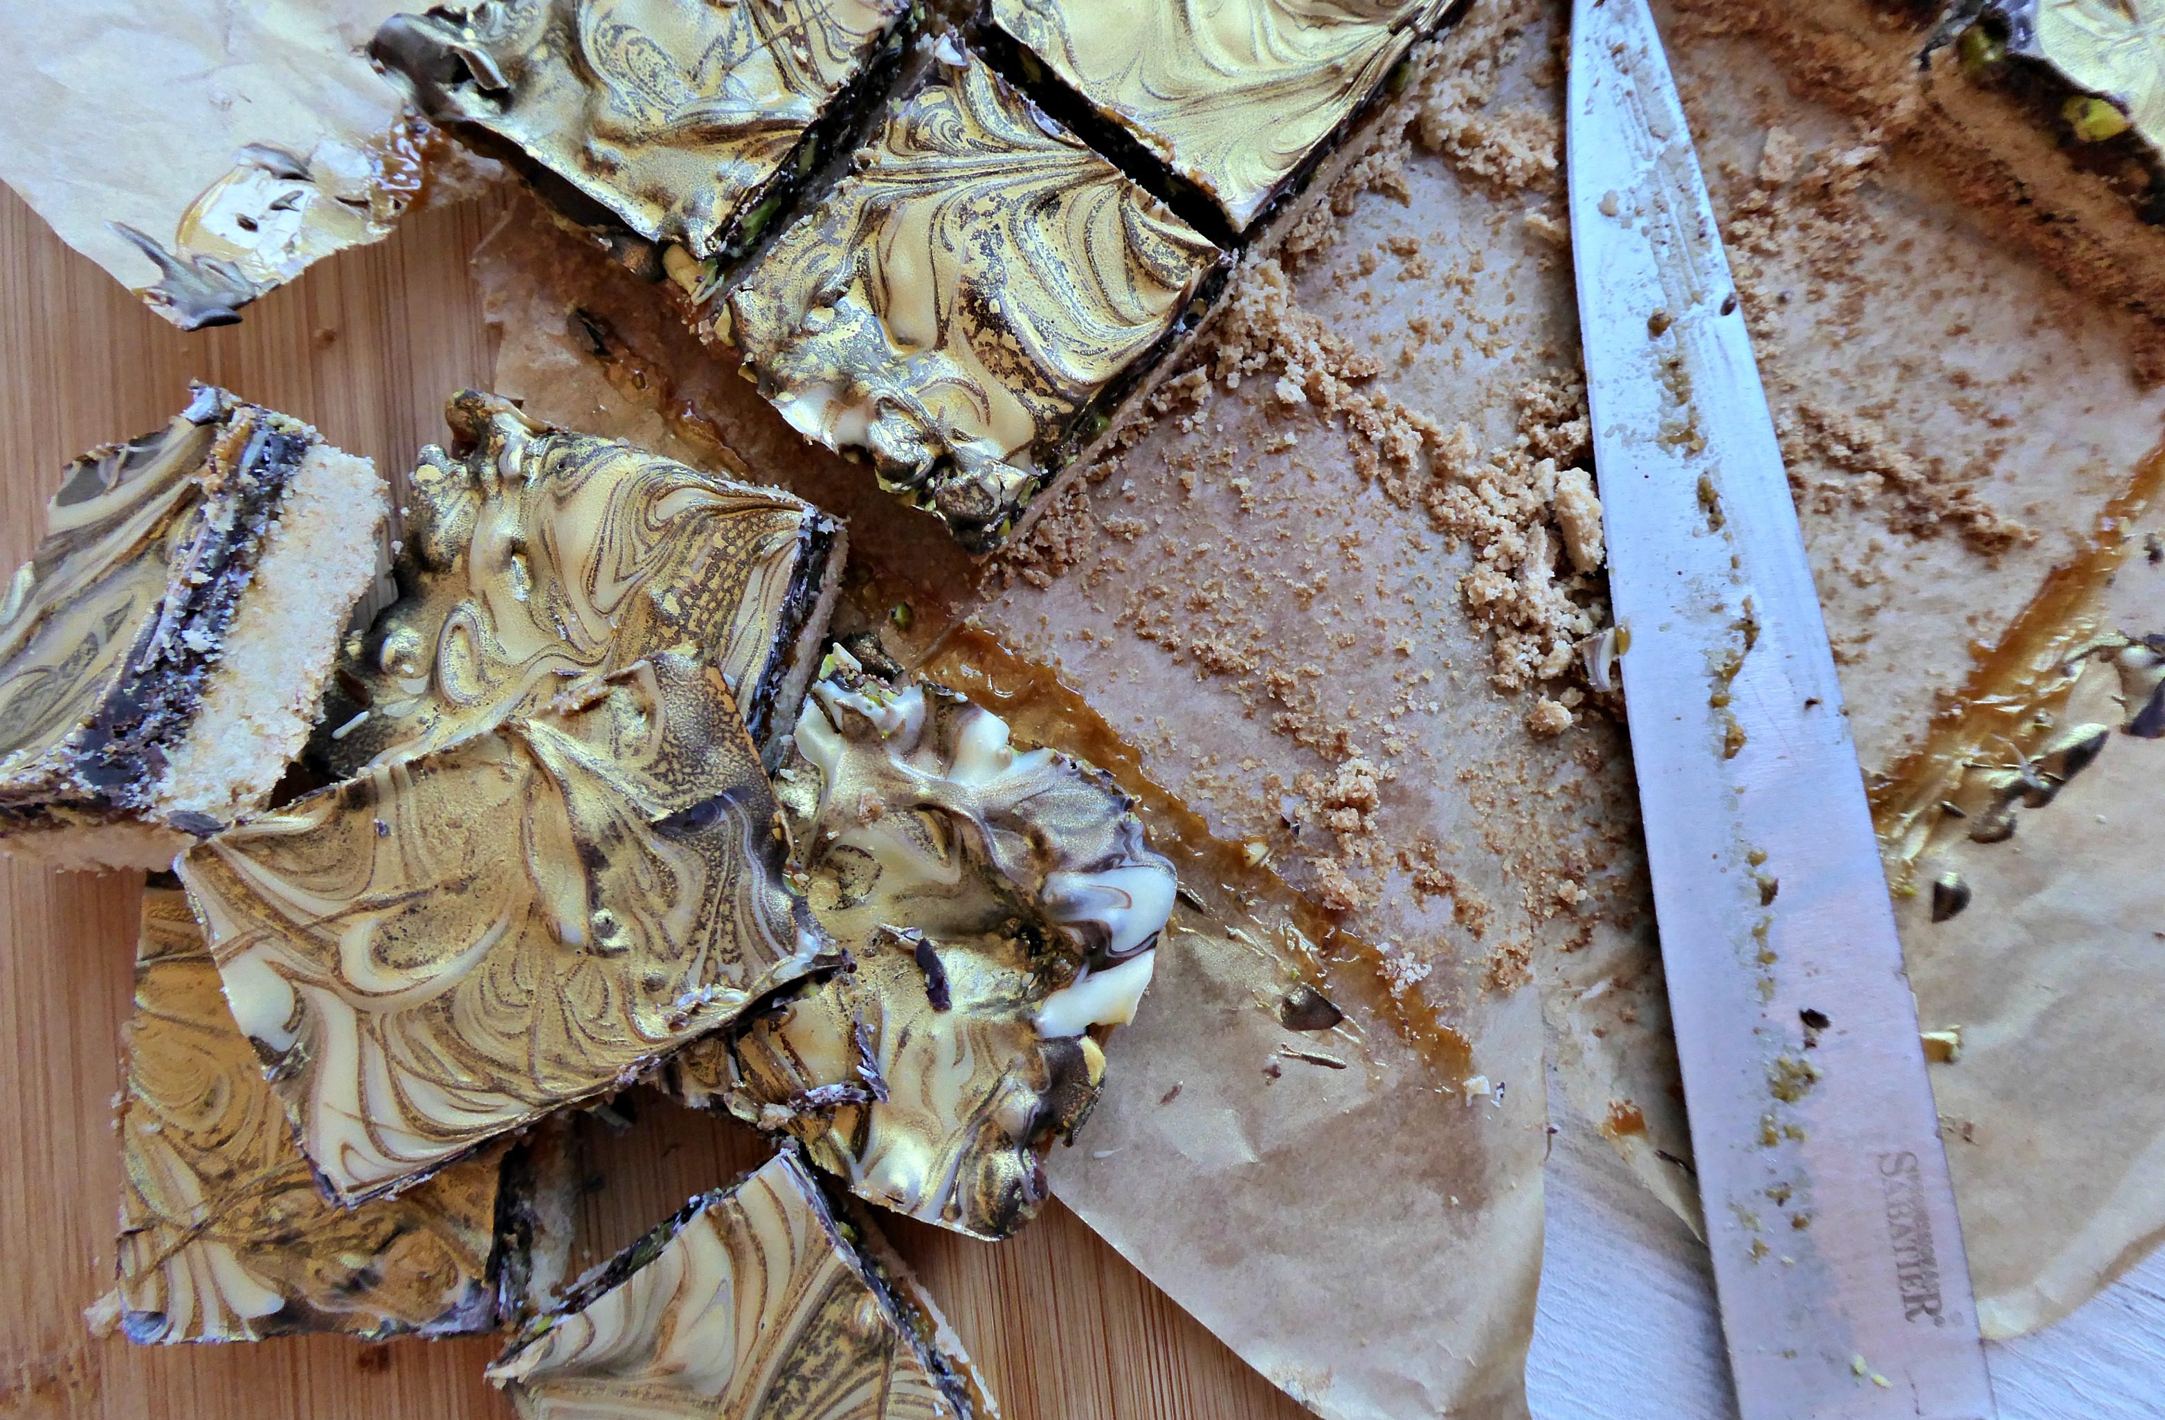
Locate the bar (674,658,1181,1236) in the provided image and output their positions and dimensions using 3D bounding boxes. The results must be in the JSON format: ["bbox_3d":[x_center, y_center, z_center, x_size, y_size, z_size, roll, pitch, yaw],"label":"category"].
[{"bbox_3d":[-0.019,0.032,0.194,0.048,0.025,0.050,21,81,6],"label":"bar"}]

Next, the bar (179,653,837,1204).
[{"bbox_3d":[-0.063,0.025,0.176,0.056,0.023,0.041,-25,80,-10],"label":"bar"}]

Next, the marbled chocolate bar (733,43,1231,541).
[{"bbox_3d":[-0.014,-0.055,0.210,0.048,0.025,0.047,39,83,9],"label":"marbled chocolate bar"}]

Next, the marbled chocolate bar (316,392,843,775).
[{"bbox_3d":[-0.064,-0.009,0.204,0.054,0.025,0.045,10,80,5],"label":"marbled chocolate bar"}]

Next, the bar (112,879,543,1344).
[{"bbox_3d":[-0.093,0.051,0.195,0.047,0.023,0.053,-2,79,2],"label":"bar"}]

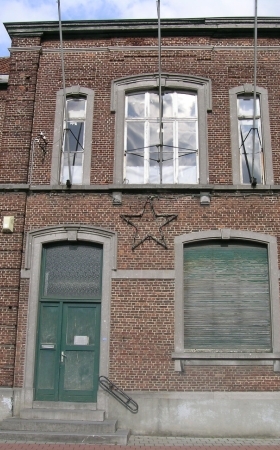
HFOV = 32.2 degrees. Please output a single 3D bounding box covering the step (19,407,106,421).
[{"bbox_3d":[-1.678,4.156,10.627,1.840,0.182,0.370,0,-14,3],"label":"step"}]

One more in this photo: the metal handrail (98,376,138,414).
[{"bbox_3d":[-0.474,3.731,10.653,0.890,0.760,0.140,0,-15,3],"label":"metal handrail"}]

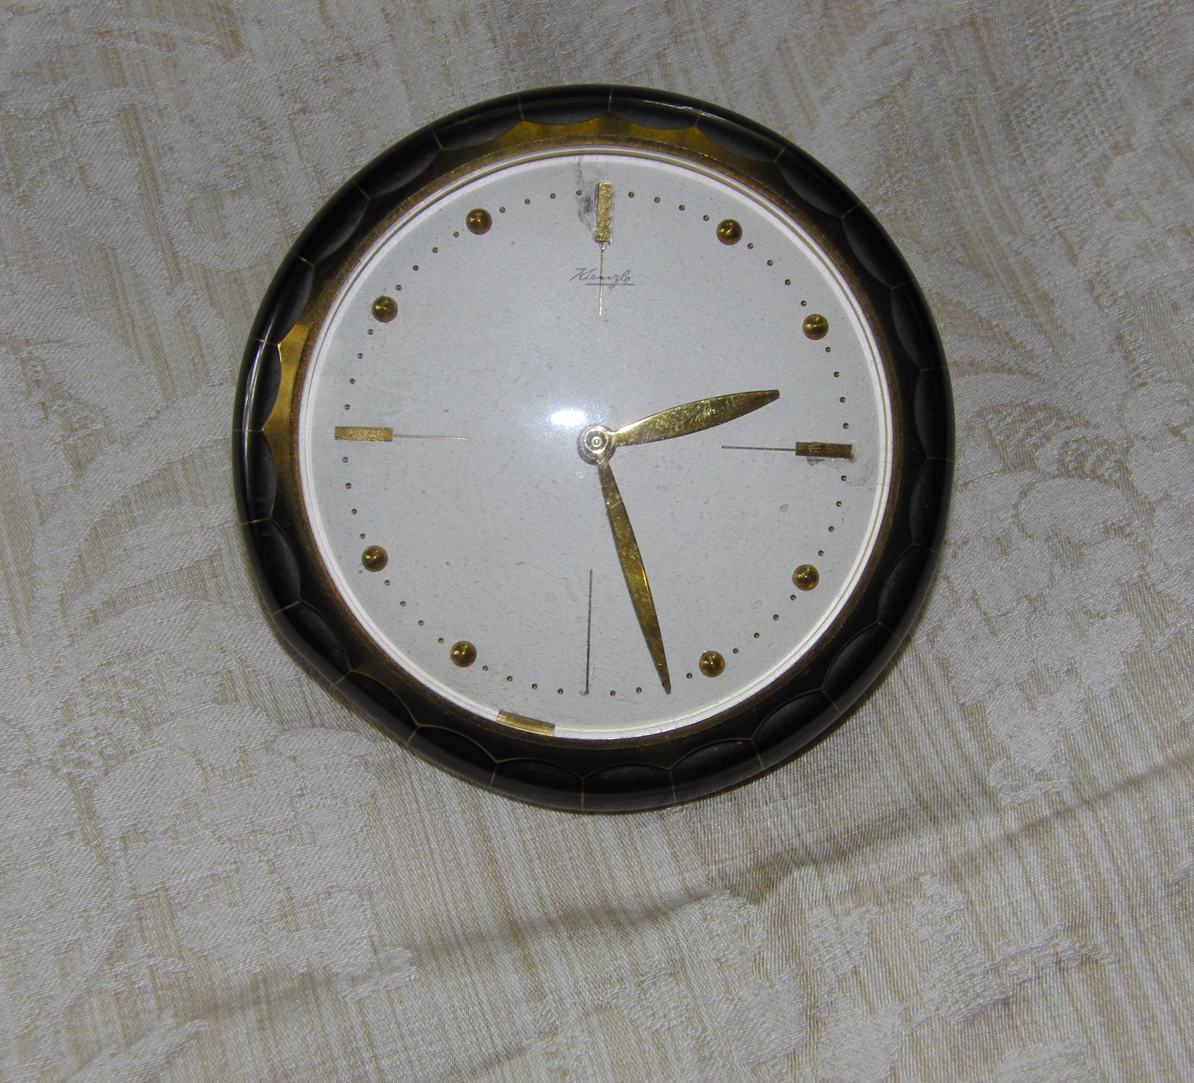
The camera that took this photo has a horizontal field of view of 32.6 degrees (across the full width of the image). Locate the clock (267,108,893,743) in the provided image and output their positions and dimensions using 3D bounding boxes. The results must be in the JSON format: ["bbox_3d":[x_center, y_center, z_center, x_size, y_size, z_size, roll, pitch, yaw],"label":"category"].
[{"bbox_3d":[-0.001,-0.022,0.437,0.138,0.029,0.138,2,89,-1],"label":"clock"}]

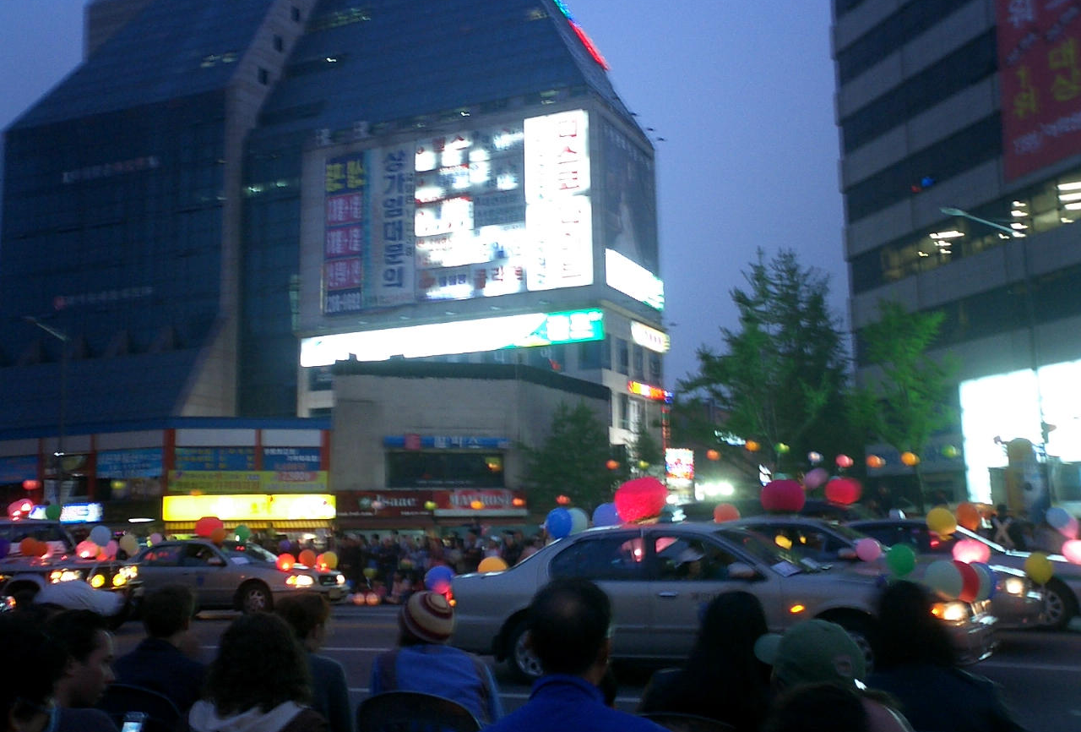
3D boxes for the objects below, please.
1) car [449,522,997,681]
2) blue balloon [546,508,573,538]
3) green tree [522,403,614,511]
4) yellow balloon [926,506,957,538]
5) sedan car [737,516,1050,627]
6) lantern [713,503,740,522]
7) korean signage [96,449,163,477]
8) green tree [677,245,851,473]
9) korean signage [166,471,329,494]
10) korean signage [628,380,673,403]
[{"bbox_3d":[1.537,2.137,10.560,4.750,1.420,1.780,-5,-9,22],"label":"car"},{"bbox_3d":[0.174,1.472,10.800,0.245,0.285,0.245,-1,-9,0],"label":"blue balloon"},{"bbox_3d":[1.249,4.837,47.501,4.000,6.837,4.000,-1,-8,0],"label":"green tree"},{"bbox_3d":[4.166,1.623,12.000,0.306,0.325,0.306,-4,-9,19],"label":"yellow balloon"},{"bbox_3d":[3.255,2.472,13.519,4.750,1.420,1.780,-6,-9,28],"label":"sedan car"},{"bbox_3d":[1.853,1.492,11.500,0.265,0.290,0.265,-3,-9,9],"label":"lantern"},{"bbox_3d":[-16.961,3.988,47.648,3.392,0.941,0.100,-5,-9,23],"label":"korean signage"},{"bbox_3d":[7.089,1.330,35.259,5.400,10.061,5.200,-3,-9,11],"label":"green tree"},{"bbox_3d":[-14.620,5.803,57.987,7.790,1.056,0.100,2,-9,-18],"label":"korean signage"},{"bbox_3d":[8.131,1.985,82.578,0.400,1.021,9.532,-5,-9,24],"label":"korean signage"}]

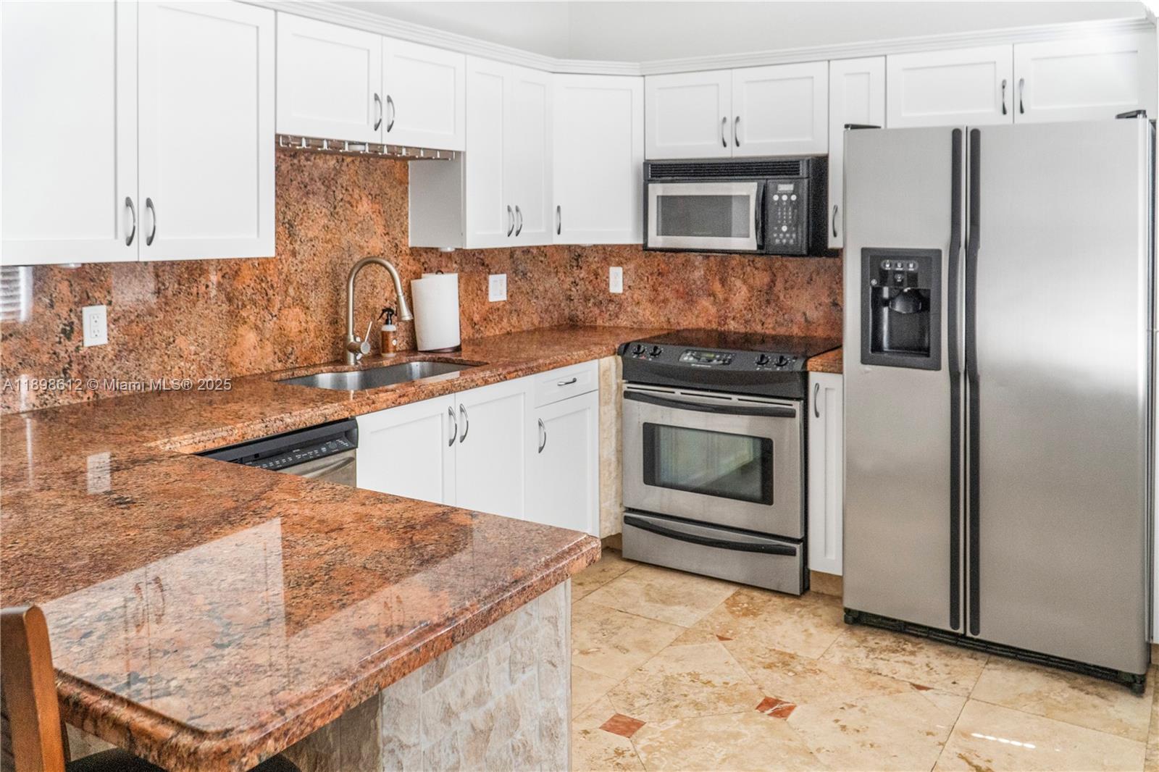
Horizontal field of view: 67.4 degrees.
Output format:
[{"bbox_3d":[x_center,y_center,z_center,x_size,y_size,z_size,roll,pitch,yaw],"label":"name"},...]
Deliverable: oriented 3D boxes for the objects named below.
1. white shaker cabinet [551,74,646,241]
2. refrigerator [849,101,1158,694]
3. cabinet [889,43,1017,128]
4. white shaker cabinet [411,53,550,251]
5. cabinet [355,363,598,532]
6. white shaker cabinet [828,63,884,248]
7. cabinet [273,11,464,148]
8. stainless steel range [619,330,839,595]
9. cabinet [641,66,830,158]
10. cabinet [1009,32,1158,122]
[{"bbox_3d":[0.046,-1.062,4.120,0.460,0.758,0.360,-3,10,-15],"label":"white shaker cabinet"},{"bbox_3d":[1.512,-0.013,3.122,0.925,1.785,0.810,6,11,33],"label":"refrigerator"},{"bbox_3d":[1.498,-1.161,3.463,0.461,0.304,0.316,6,11,33],"label":"cabinet"},{"bbox_3d":[-0.401,-0.985,3.752,0.316,0.758,0.603,6,11,33],"label":"white shaker cabinet"},{"bbox_3d":[-0.540,0.374,3.273,0.615,0.820,1.388,6,11,33],"label":"cabinet"},{"bbox_3d":[1.204,-0.964,3.646,0.235,0.758,0.316,6,11,33],"label":"white shaker cabinet"},{"bbox_3d":[-0.817,-1.064,3.158,0.316,0.379,0.923,6,11,33],"label":"cabinet"},{"bbox_3d":[0.680,0.290,3.690,0.770,0.925,0.700,6,11,33],"label":"stainless steel range"},{"bbox_3d":[0.736,-1.207,3.893,0.842,0.375,0.316,6,11,33],"label":"cabinet"},{"bbox_3d":[1.888,-1.116,3.239,0.451,0.304,0.316,6,11,33],"label":"cabinet"}]

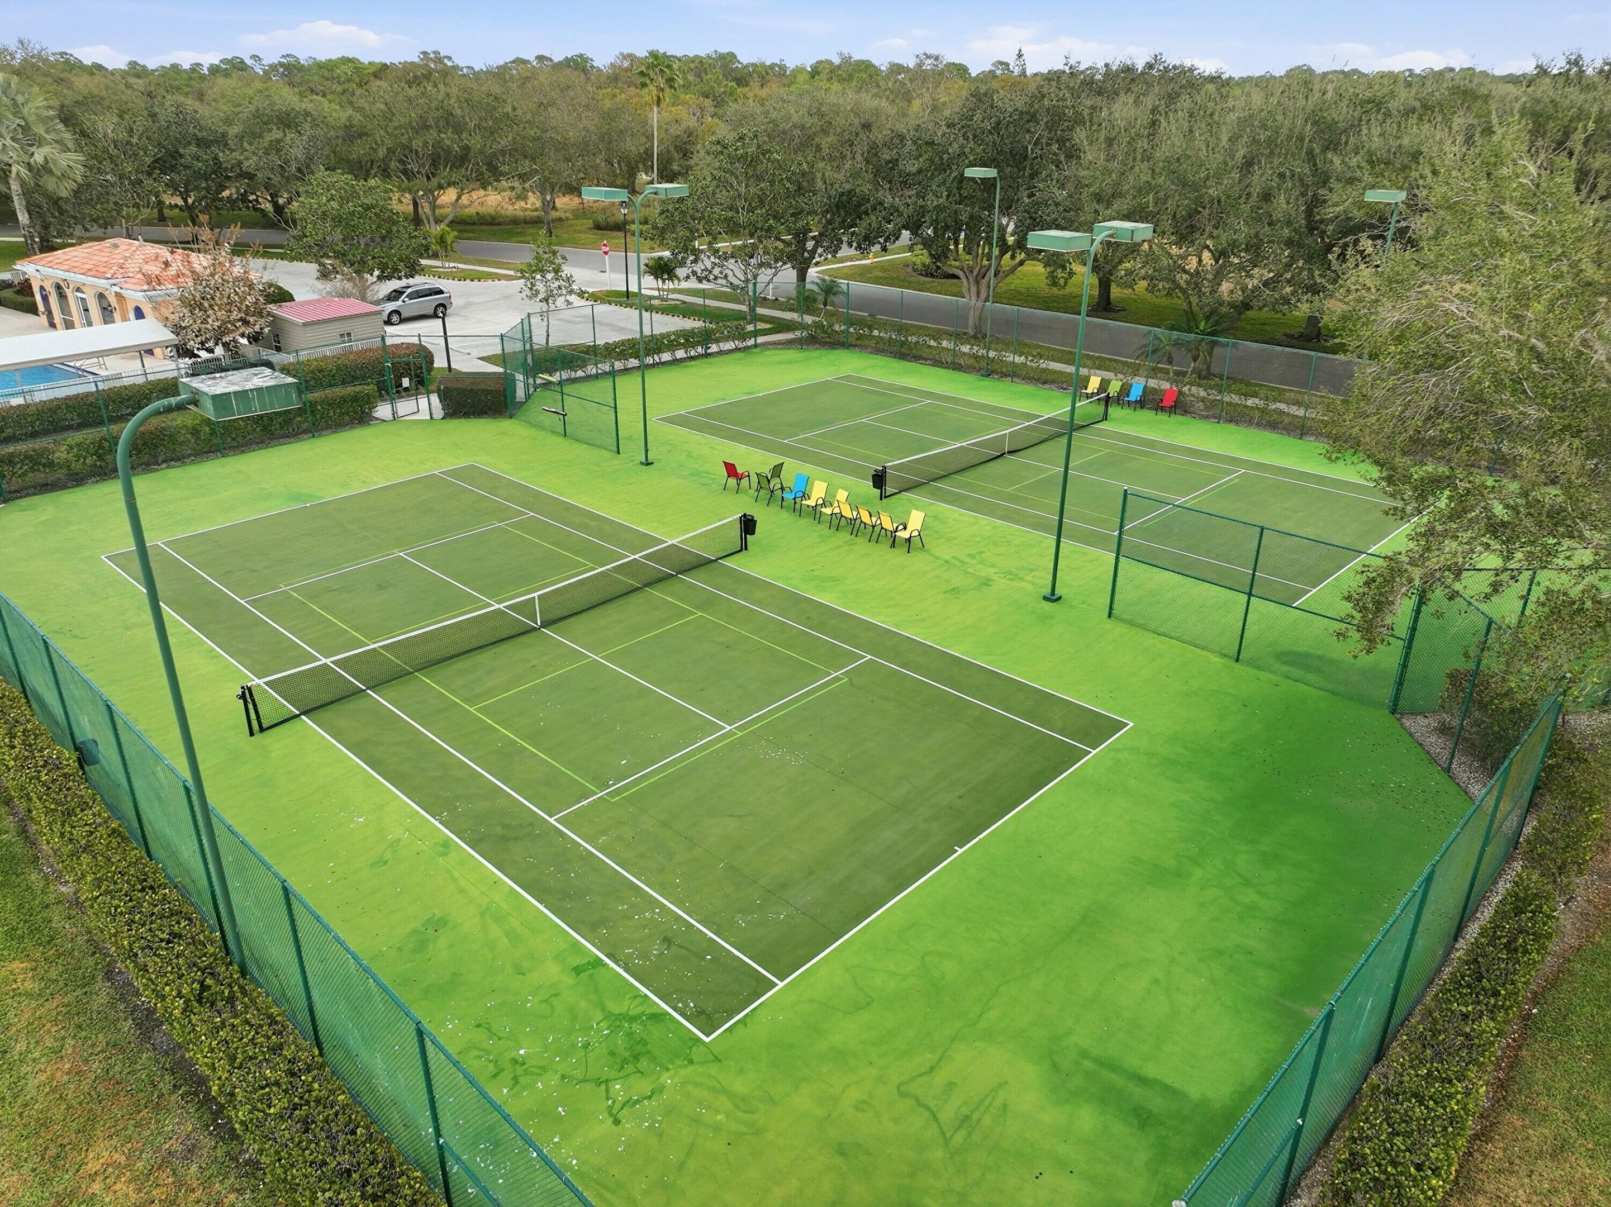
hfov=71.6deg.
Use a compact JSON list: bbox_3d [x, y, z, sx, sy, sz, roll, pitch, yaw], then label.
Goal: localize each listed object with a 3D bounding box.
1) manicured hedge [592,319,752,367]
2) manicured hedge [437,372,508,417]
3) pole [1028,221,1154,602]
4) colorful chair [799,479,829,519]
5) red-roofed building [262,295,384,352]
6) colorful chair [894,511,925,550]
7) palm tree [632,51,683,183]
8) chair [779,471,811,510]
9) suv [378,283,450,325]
[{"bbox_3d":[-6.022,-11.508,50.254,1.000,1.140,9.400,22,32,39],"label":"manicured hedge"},{"bbox_3d":[-12.397,-7.973,42.629,2.500,1.120,1.900,0,25,0],"label":"manicured hedge"},{"bbox_3d":[5.980,-3.962,24.991,1.150,8.500,3.100,22,32,39],"label":"pole"},{"bbox_3d":[0.288,-2.963,32.112,0.580,0.920,0.710,18,30,34],"label":"colorful chair"},{"bbox_3d":[-21.477,-11.838,49.213,4.939,2.661,3.668,20,31,36],"label":"red-roofed building"},{"bbox_3d":[2.790,-1.936,29.618,0.570,0.950,0.720,22,32,39],"label":"colorful chair"},{"bbox_3d":[-14.466,-45.269,107.976,4.500,14.445,4.500,-3,25,-7],"label":"palm tree"},{"bbox_3d":[-0.279,-3.245,32.462,0.570,0.950,0.720,20,31,36],"label":"chair"},{"bbox_3d":[-21.377,-16.116,59.862,1.880,1.750,4.680,23,33,40],"label":"suv"}]

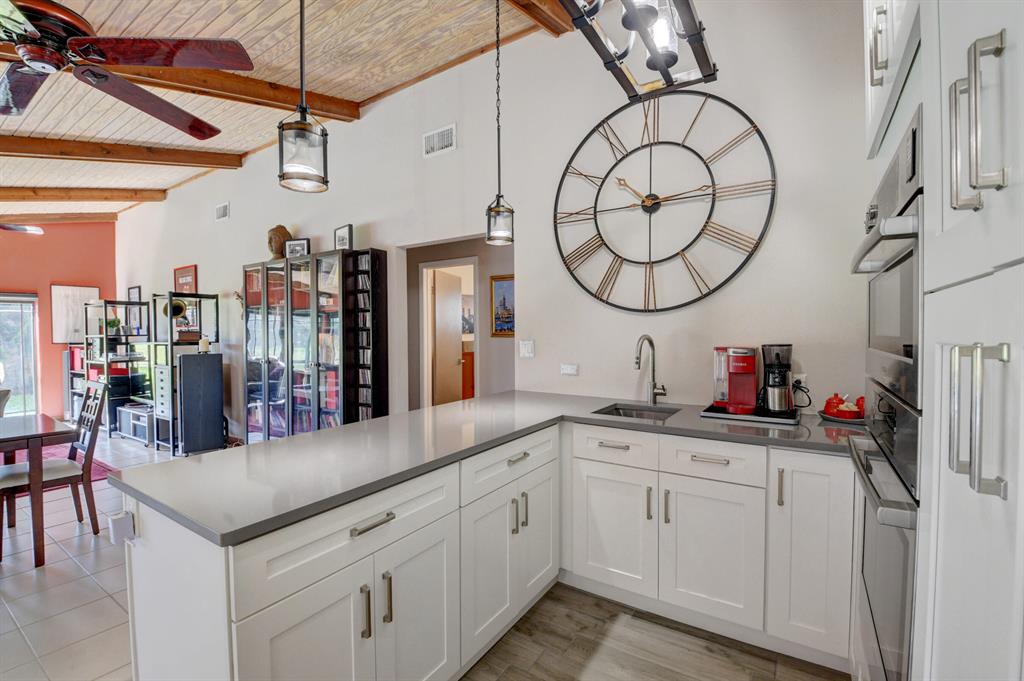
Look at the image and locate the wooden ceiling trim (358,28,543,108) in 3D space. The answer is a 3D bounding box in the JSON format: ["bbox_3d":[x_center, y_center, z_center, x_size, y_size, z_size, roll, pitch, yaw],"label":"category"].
[{"bbox_3d":[-0.615,-2.174,3.448,1.940,0.039,0.027,1,1,33],"label":"wooden ceiling trim"}]

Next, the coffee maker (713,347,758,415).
[{"bbox_3d":[1.125,0.191,2.149,0.198,0.315,0.300,1,1,33],"label":"coffee maker"}]

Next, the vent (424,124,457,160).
[{"bbox_3d":[-0.592,-1.606,3.449,0.355,0.207,0.020,1,1,33],"label":"vent"}]

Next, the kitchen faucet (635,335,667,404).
[{"bbox_3d":[0.760,0.172,2.323,0.118,0.398,0.256,1,1,38],"label":"kitchen faucet"}]

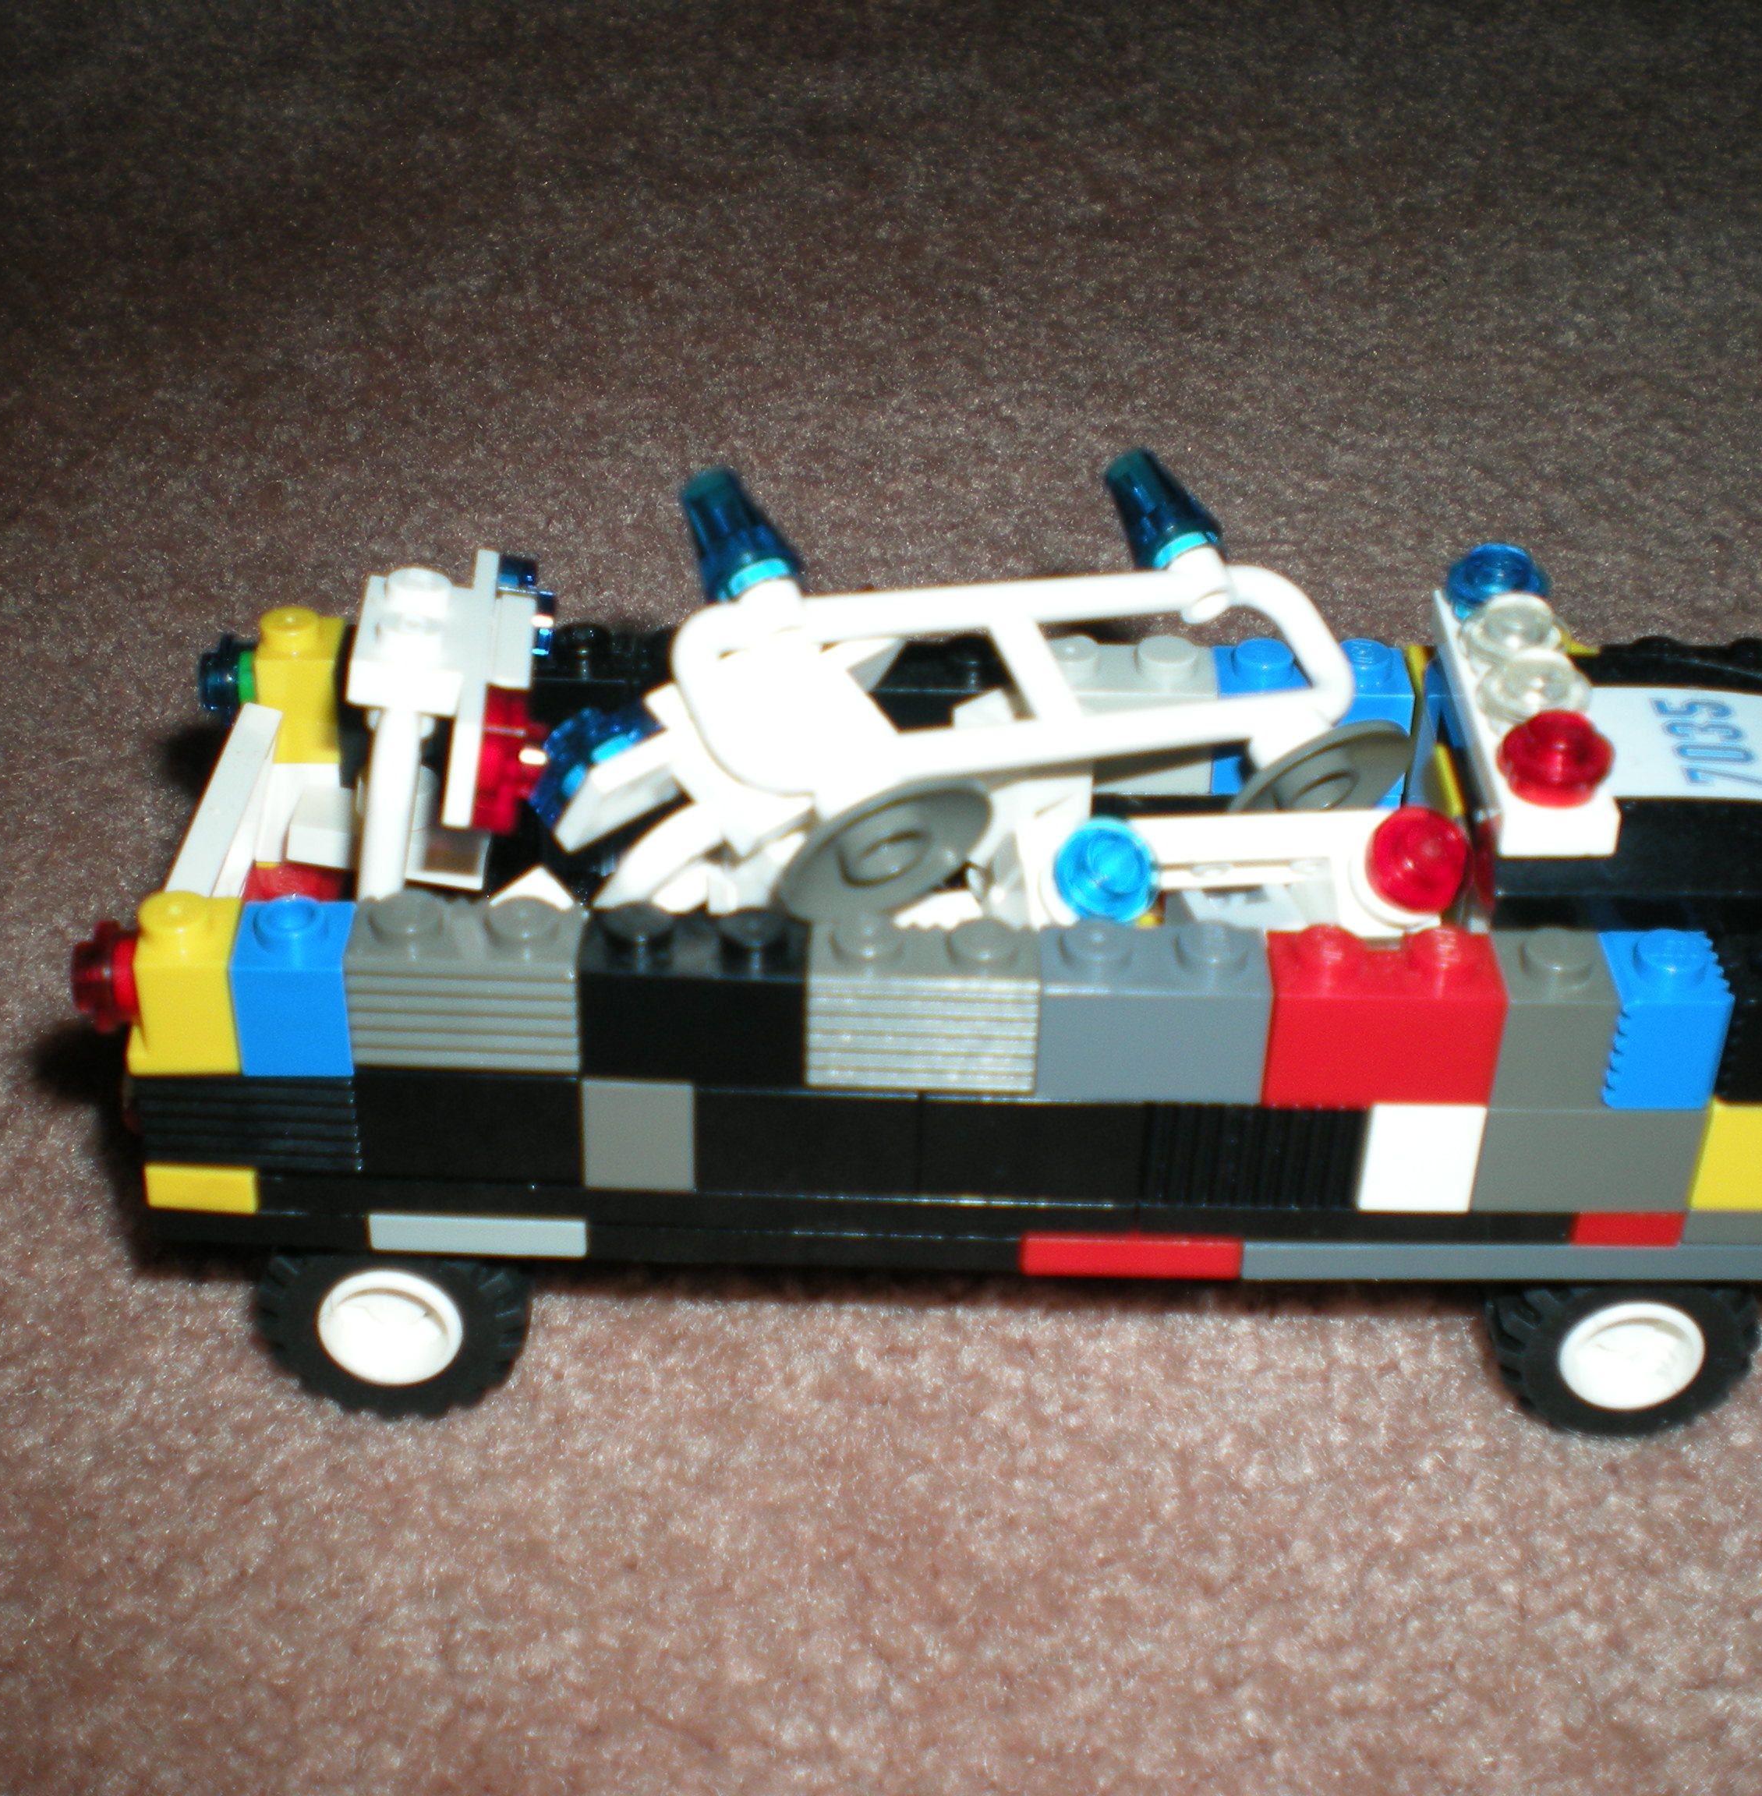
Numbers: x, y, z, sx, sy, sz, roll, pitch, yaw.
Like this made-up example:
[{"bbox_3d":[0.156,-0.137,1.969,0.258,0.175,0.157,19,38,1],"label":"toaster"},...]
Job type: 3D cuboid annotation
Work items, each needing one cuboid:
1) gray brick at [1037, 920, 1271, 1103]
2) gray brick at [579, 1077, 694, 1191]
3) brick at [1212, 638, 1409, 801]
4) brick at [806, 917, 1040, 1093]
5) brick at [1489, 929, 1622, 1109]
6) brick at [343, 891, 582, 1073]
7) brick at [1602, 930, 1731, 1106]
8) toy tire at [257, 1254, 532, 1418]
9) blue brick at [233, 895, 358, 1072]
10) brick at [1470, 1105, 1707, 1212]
[{"bbox_3d":[0.019,0.008,0.186,0.016,0.011,0.008,1,35,0],"label":"gray brick"},{"bbox_3d":[-0.017,0.015,0.191,0.008,0.010,0.008,1,35,0],"label":"gray brick"},{"bbox_3d":[0.035,-0.015,0.219,0.016,0.011,0.008,1,35,0],"label":"brick"},{"bbox_3d":[0.003,0.007,0.186,0.016,0.011,0.008,1,35,0],"label":"brick"},{"bbox_3d":[0.047,0.008,0.186,0.008,0.011,0.008,1,35,0],"label":"brick"},{"bbox_3d":[-0.029,0.006,0.186,0.016,0.011,0.008,1,35,0],"label":"brick"},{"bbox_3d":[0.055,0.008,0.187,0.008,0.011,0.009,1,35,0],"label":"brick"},{"bbox_3d":[-0.038,0.030,0.208,0.021,0.021,0.012,1,35,0],"label":"toy tire"},{"bbox_3d":[-0.041,0.006,0.185,0.008,0.011,0.008,1,35,0],"label":"blue brick"},{"bbox_3d":[0.051,0.016,0.192,0.016,0.010,0.008,1,35,0],"label":"brick"}]

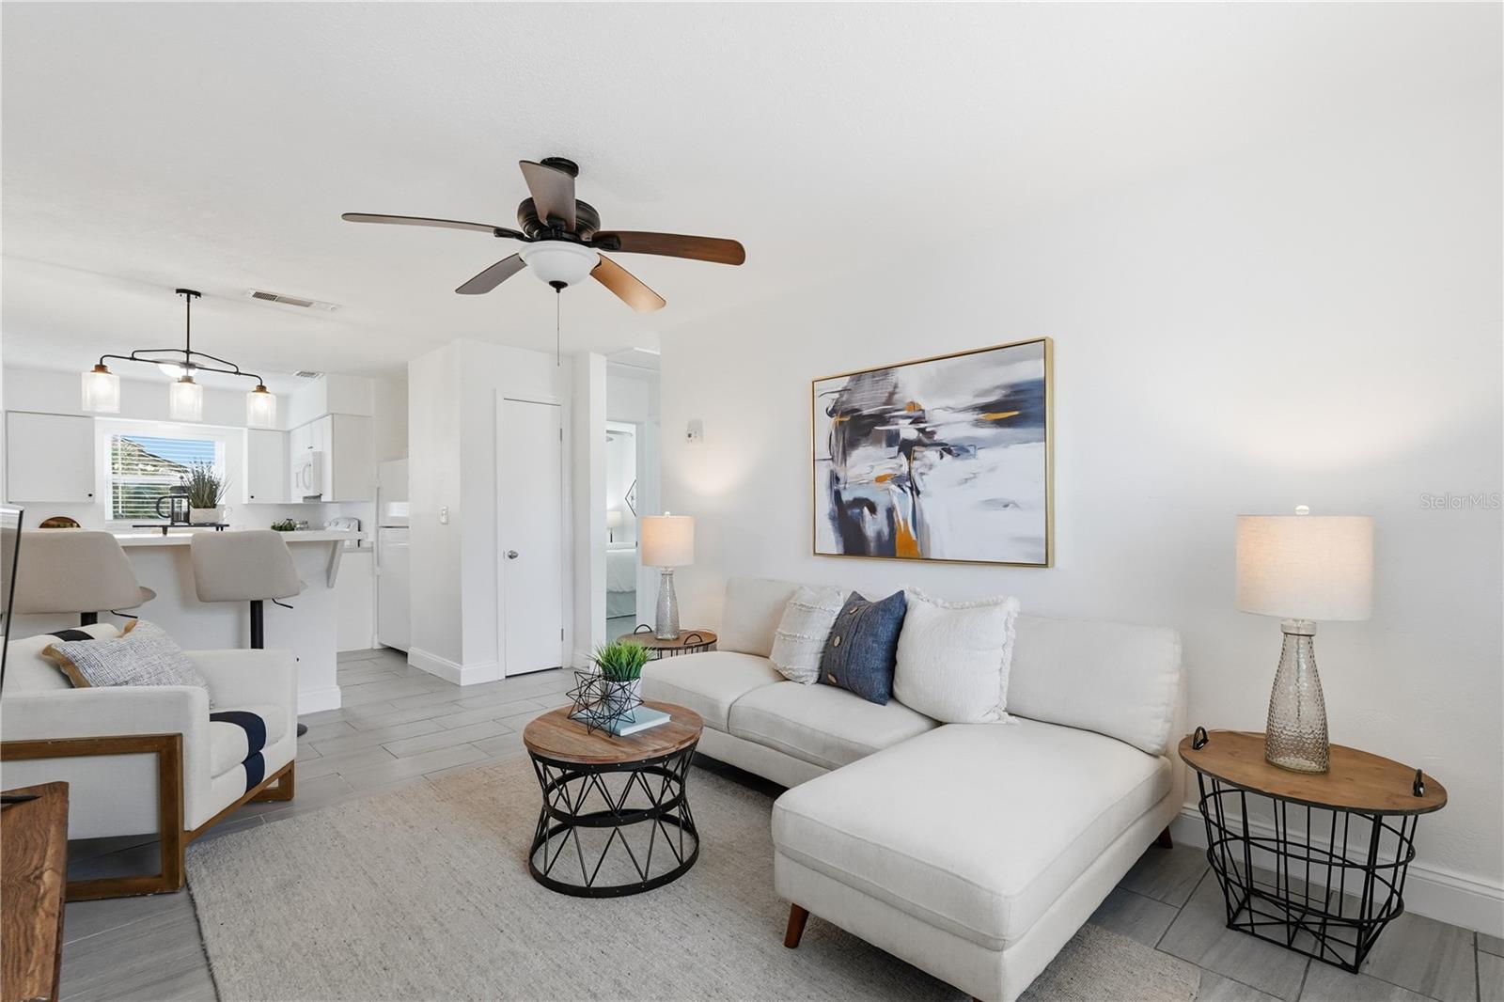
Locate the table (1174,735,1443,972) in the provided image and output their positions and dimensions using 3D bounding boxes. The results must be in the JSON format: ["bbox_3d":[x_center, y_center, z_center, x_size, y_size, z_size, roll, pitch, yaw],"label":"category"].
[{"bbox_3d":[1.573,0.978,1.926,0.585,0.505,0.585,-1,-1,44],"label":"table"}]

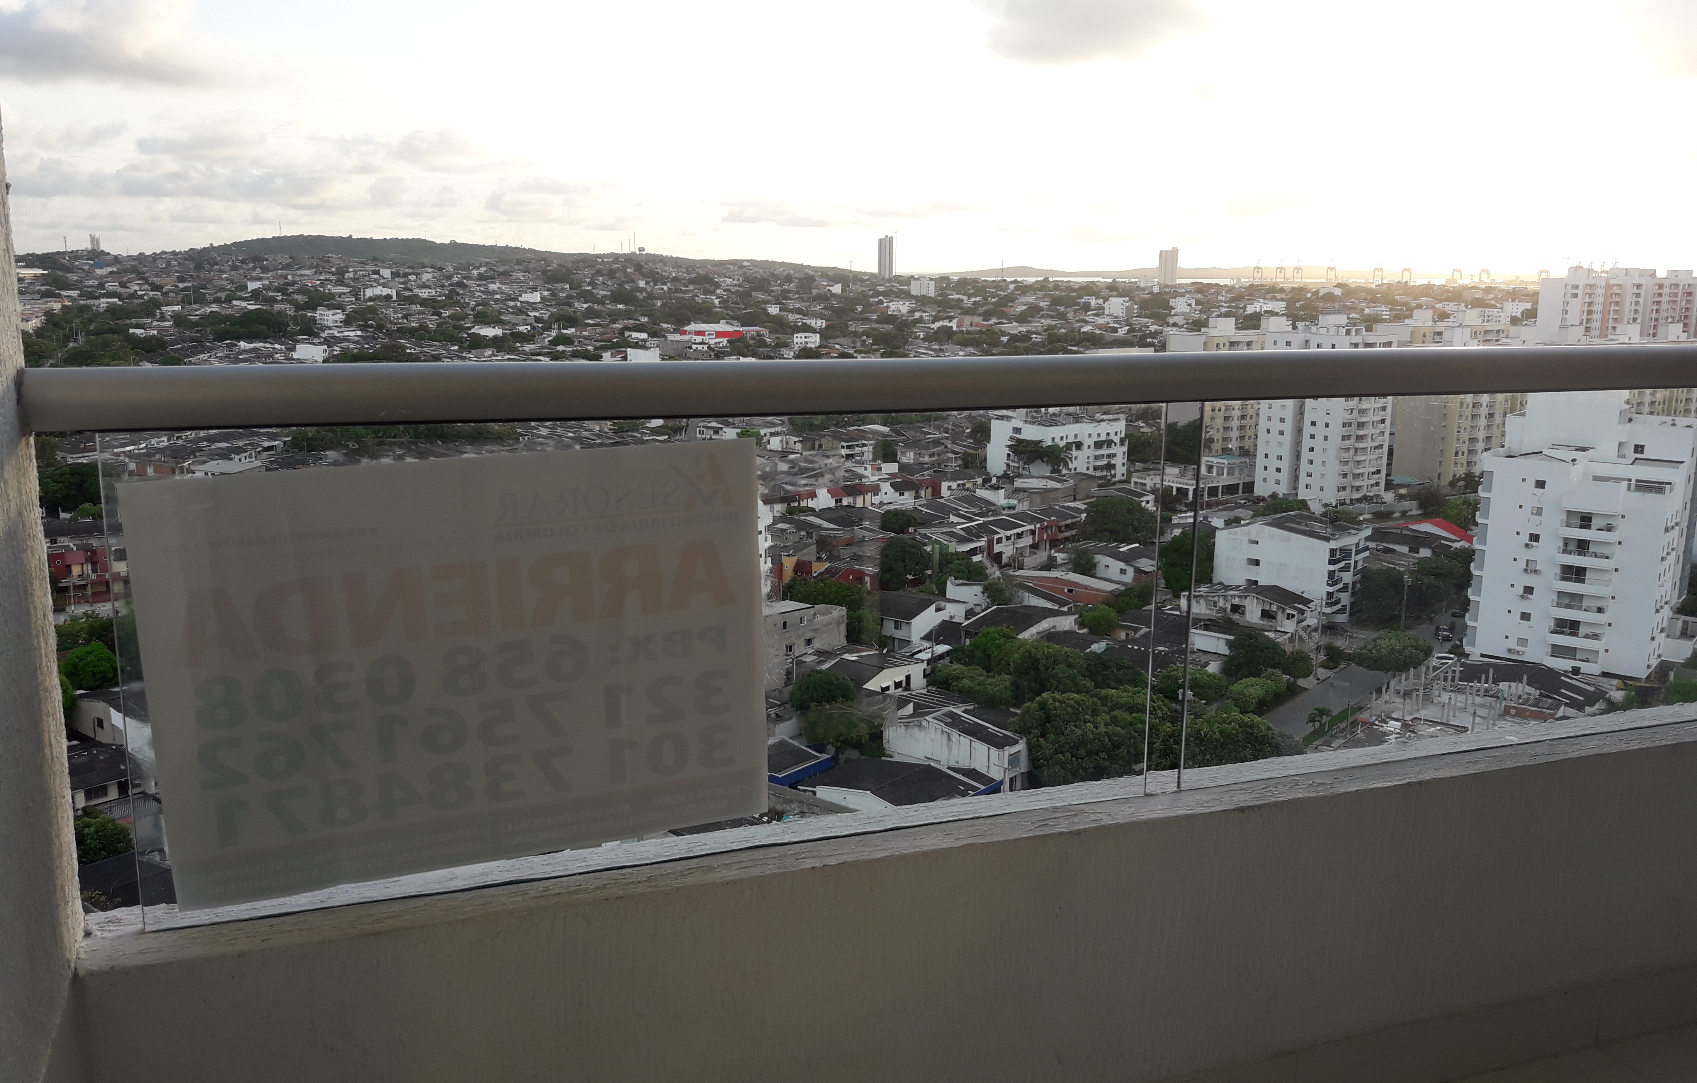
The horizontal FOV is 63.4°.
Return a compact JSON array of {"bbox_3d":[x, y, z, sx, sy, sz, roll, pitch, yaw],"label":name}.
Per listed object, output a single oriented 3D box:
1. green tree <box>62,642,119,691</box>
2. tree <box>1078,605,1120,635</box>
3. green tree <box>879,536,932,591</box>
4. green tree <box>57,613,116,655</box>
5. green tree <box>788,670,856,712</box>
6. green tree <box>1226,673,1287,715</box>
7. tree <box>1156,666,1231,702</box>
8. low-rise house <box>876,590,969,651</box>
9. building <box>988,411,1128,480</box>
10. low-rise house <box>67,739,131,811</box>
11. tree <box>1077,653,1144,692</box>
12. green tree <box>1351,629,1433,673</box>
[{"bbox_3d":[-75.330,13.400,137.080,5.700,6.500,5.700,0,11,0],"label":"green tree"},{"bbox_3d":[30.840,10.720,169.960,4.900,5.000,4.900,0,11,0],"label":"tree"},{"bbox_3d":[7.920,3.290,193.000,7.460,8.760,7.230,0,11,2],"label":"green tree"},{"bbox_3d":[-82.840,10.970,150.380,7.000,6.000,6.500,0,11,0],"label":"green tree"},{"bbox_3d":[-2.690,15.540,139.140,6.580,5.580,6.390,0,11,-1],"label":"green tree"},{"bbox_3d":[42.230,15.550,142.200,6.320,4.380,6.130,3,12,17],"label":"green tree"},{"bbox_3d":[36.070,15.110,143.910,7.780,4.580,7.550,3,12,14],"label":"tree"},{"bbox_3d":[8.960,10.330,169.810,6.000,6.600,11.500,10,15,39],"label":"low-rise house"},{"bbox_3d":[50.320,-22.880,329.170,26.000,14.000,20.500,-8,14,-35],"label":"building"},{"bbox_3d":[-63.980,20.080,114.820,7.500,4.200,7.500,-9,15,-40],"label":"low-rise house"},{"bbox_3d":[27.900,14.400,145.150,7.150,5.500,6.940,2,11,11],"label":"tree"},{"bbox_3d":[59.420,12.830,150.820,8.800,5.600,8.000,0,11,0],"label":"green tree"}]

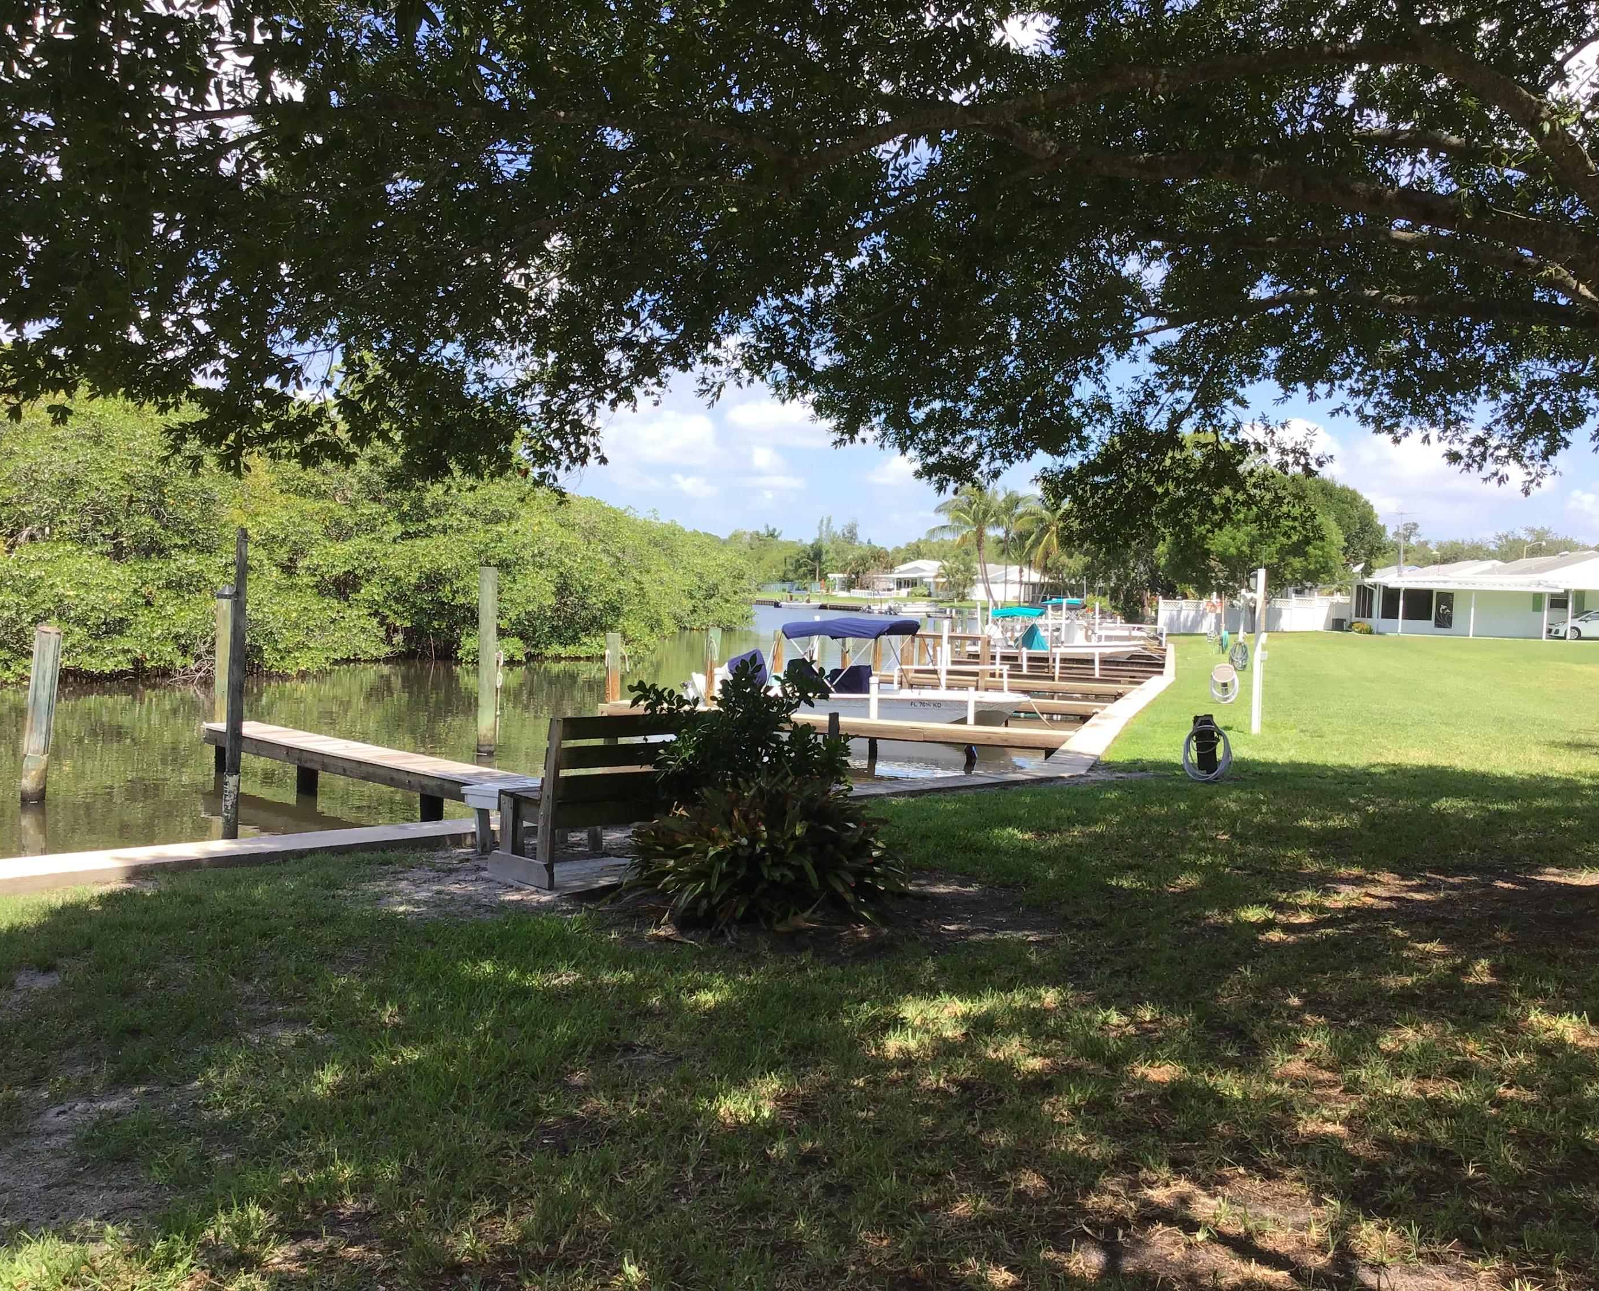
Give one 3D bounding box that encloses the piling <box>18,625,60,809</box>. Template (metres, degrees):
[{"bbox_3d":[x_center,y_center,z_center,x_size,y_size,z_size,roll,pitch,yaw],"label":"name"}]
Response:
[{"bbox_3d":[-6.494,0.590,13.251,0.205,1.497,0.205,4,2,0],"label":"piling"}]

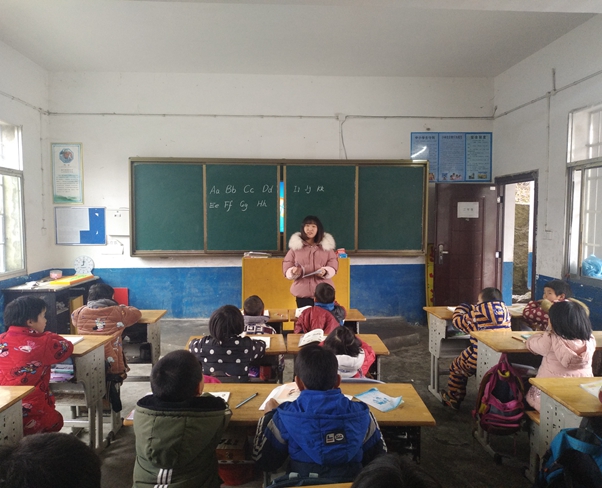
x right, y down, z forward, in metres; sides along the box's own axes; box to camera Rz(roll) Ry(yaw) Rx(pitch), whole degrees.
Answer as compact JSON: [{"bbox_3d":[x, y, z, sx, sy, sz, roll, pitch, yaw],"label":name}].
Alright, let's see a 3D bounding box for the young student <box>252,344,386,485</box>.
[{"bbox_3d":[0.053,0.869,1.698,0.460,1.040,0.580,0,3,-2],"label":"young student"}]

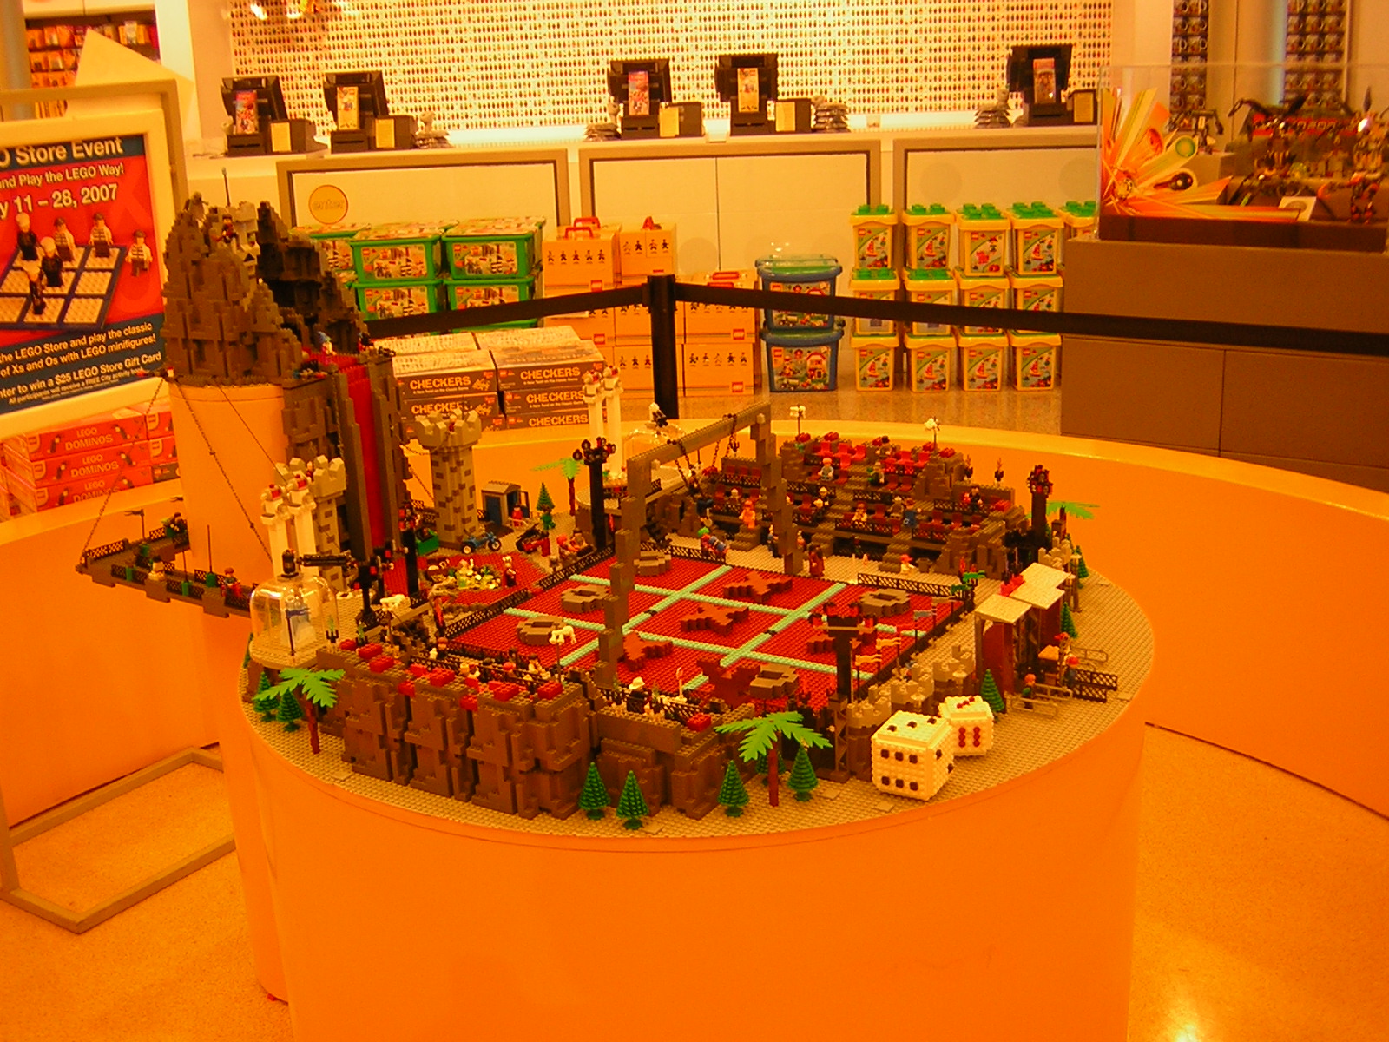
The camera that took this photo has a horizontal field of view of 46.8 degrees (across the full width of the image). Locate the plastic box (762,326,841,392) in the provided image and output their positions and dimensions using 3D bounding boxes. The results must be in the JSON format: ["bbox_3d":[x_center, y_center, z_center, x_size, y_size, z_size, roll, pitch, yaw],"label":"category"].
[{"bbox_3d":[0.497,-0.742,7.300,0.360,0.275,0.260,-1,17,6],"label":"plastic box"}]

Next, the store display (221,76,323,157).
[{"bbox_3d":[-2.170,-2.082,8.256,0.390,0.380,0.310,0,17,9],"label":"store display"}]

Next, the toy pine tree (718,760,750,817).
[{"bbox_3d":[0.040,0.274,1.654,0.032,0.061,0.032,-3,17,0],"label":"toy pine tree"}]

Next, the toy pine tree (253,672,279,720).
[{"bbox_3d":[-0.532,0.217,1.990,0.032,0.064,0.032,-2,17,1],"label":"toy pine tree"}]

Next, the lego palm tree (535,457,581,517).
[{"bbox_3d":[-0.210,-0.057,2.760,0.132,0.100,0.124,-3,17,-2],"label":"lego palm tree"}]

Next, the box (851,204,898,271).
[{"bbox_3d":[0.824,-1.296,7.347,0.210,0.265,0.210,-1,17,6],"label":"box"}]

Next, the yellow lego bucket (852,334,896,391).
[{"bbox_3d":[0.836,-0.752,7.421,0.215,0.260,0.205,0,17,7],"label":"yellow lego bucket"}]

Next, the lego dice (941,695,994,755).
[{"bbox_3d":[0.307,0.234,1.819,0.051,0.051,0.051,-2,17,0],"label":"lego dice"}]

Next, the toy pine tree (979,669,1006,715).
[{"bbox_3d":[0.352,0.205,1.897,0.032,0.064,0.032,-2,17,1],"label":"toy pine tree"}]

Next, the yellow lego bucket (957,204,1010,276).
[{"bbox_3d":[1.298,-1.248,7.218,0.208,0.272,0.208,-2,17,2],"label":"yellow lego bucket"}]

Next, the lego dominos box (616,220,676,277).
[{"bbox_3d":[-0.214,-1.267,7.611,0.240,0.248,0.314,-2,17,3],"label":"lego dominos box"}]

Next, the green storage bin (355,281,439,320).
[{"bbox_3d":[-1.299,-0.970,7.128,0.372,0.193,0.280,-1,17,4],"label":"green storage bin"}]

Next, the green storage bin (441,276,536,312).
[{"bbox_3d":[-0.923,-1.030,7.341,0.406,0.195,0.280,-3,17,-2],"label":"green storage bin"}]

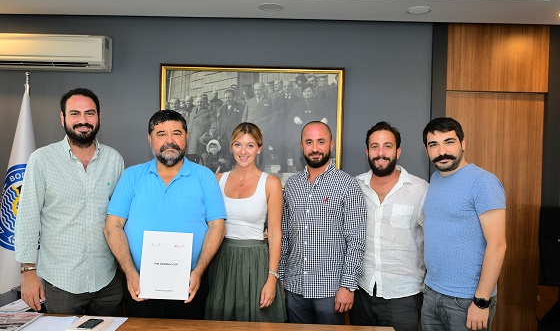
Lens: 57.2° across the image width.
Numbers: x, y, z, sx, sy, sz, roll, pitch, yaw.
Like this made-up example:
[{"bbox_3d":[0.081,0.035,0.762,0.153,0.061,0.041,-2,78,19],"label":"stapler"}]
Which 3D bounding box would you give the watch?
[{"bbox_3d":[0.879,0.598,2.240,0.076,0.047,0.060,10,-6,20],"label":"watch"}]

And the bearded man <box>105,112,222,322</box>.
[{"bbox_3d":[-0.565,0.579,2.453,0.580,1.689,0.420,2,1,-3],"label":"bearded man"}]

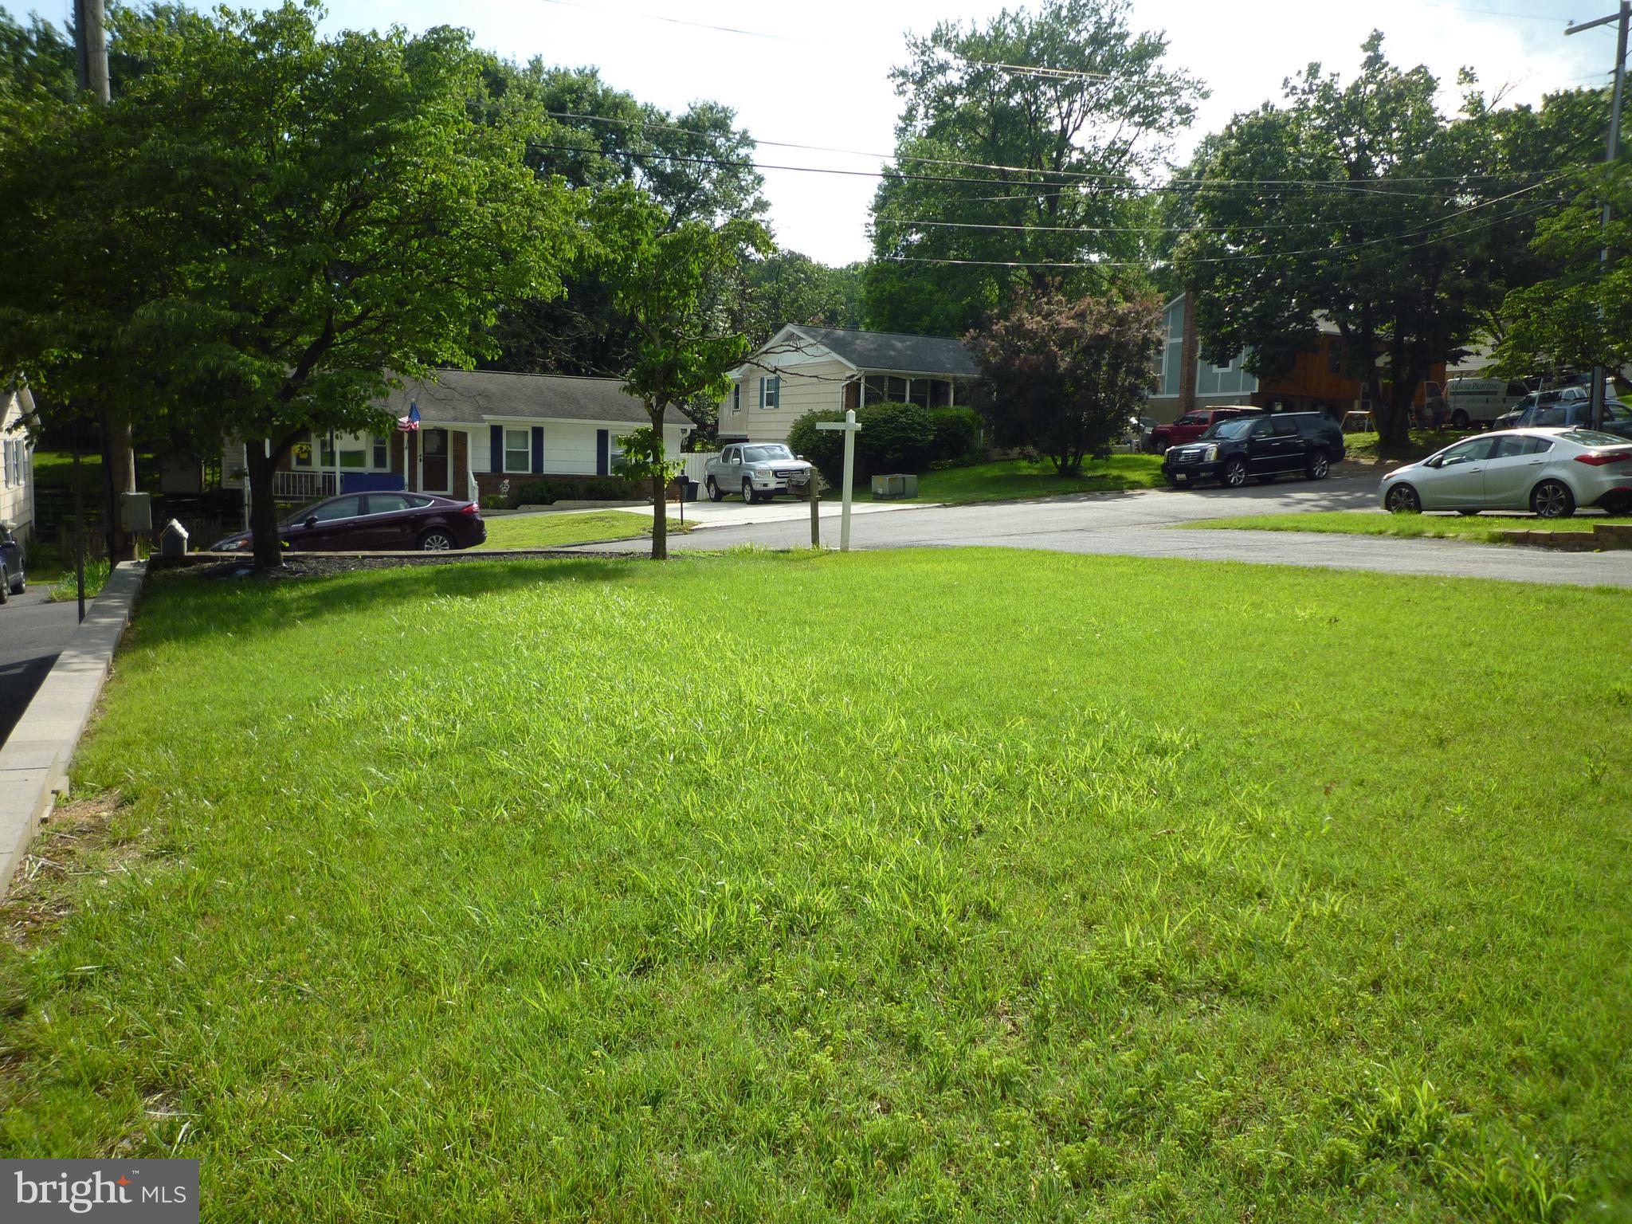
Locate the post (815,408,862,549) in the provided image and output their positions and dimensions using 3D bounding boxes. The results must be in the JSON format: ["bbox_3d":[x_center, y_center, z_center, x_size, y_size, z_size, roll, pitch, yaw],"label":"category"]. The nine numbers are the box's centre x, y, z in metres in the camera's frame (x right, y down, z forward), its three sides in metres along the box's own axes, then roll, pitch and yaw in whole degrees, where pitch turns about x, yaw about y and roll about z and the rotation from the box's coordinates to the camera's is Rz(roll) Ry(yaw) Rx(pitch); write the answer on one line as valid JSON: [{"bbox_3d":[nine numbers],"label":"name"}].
[{"bbox_3d":[0.328,-1.797,16.114,0.140,1.900,1.100,-3,9,-31],"label":"post"}]

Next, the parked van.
[{"bbox_3d":[27.426,-8.272,46.315,2.000,2.060,5.350,-1,8,-20],"label":"parked van"}]

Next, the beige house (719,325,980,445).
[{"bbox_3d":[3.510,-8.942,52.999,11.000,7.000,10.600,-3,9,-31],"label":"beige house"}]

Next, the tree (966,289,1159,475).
[{"bbox_3d":[7.256,-6.757,34.664,5.700,5.400,5.500,2,7,0],"label":"tree"}]

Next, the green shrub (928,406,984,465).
[{"bbox_3d":[4.950,-6.376,42.169,2.100,2.100,2.000,2,7,0],"label":"green shrub"}]

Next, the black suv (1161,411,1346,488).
[{"bbox_3d":[12.620,-4.661,33.741,5.600,1.910,2.030,-8,11,-28],"label":"black suv"}]

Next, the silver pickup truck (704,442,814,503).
[{"bbox_3d":[-1.755,-4.200,35.735,1.980,1.790,5.250,-4,8,-23],"label":"silver pickup truck"}]

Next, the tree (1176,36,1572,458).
[{"bbox_3d":[20.428,-12.732,41.096,12.800,14.000,12.500,2,7,0],"label":"tree"}]

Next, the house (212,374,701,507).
[{"bbox_3d":[-11.855,-5.673,39.545,14.080,4.700,8.300,-3,9,-31],"label":"house"}]

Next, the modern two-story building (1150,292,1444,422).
[{"bbox_3d":[22.623,-11.514,56.350,13.000,7.000,8.600,-2,8,-27],"label":"modern two-story building"}]

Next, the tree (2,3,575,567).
[{"bbox_3d":[-5.123,-3.026,11.078,5.500,5.200,5.300,2,7,0],"label":"tree"}]

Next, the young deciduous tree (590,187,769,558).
[{"bbox_3d":[-1.515,-2.642,13.147,2.050,4.100,2.100,2,7,0],"label":"young deciduous tree"}]

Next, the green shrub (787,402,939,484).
[{"bbox_3d":[1.632,-5.919,41.317,4.800,2.850,3.600,-3,9,-31],"label":"green shrub"}]

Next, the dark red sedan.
[{"bbox_3d":[-8.691,-1.534,21.952,4.870,1.480,1.860,-8,11,-24],"label":"dark red sedan"}]

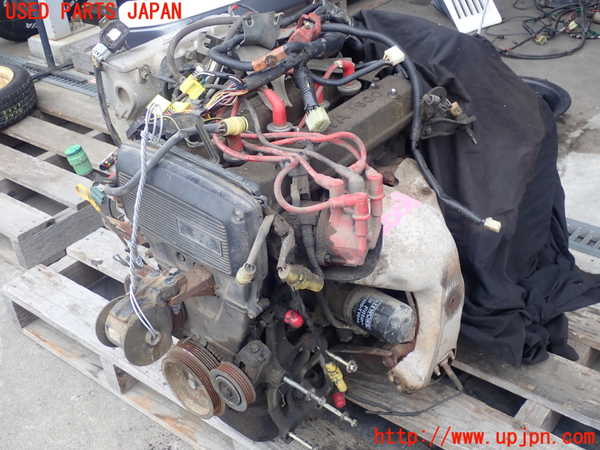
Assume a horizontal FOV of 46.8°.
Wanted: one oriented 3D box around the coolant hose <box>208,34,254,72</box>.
[{"bbox_3d":[-0.111,-0.295,1.172,0.089,0.056,0.044,24,44,30],"label":"coolant hose"}]

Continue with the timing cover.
[{"bbox_3d":[-0.153,-0.023,0.992,0.250,0.128,0.052,24,44,30],"label":"timing cover"}]

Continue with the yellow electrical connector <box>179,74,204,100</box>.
[{"bbox_3d":[-0.178,-0.226,1.140,0.034,0.020,0.030,32,60,30],"label":"yellow electrical connector"}]

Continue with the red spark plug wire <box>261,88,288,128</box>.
[{"bbox_3d":[-0.043,-0.183,1.090,0.048,0.062,0.023,24,44,30],"label":"red spark plug wire"}]

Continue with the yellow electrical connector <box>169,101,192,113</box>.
[{"bbox_3d":[-0.193,-0.191,1.120,0.036,0.018,0.024,-10,42,-11],"label":"yellow electrical connector"}]

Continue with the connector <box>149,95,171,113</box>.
[{"bbox_3d":[-0.227,-0.196,1.120,0.028,0.018,0.028,-38,55,-24],"label":"connector"}]

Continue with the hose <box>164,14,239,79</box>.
[{"bbox_3d":[-0.171,-0.320,1.256,0.071,0.094,0.132,24,44,30],"label":"hose"}]

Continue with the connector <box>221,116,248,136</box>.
[{"bbox_3d":[-0.098,-0.148,1.040,0.040,0.028,0.028,-11,35,-16],"label":"connector"}]

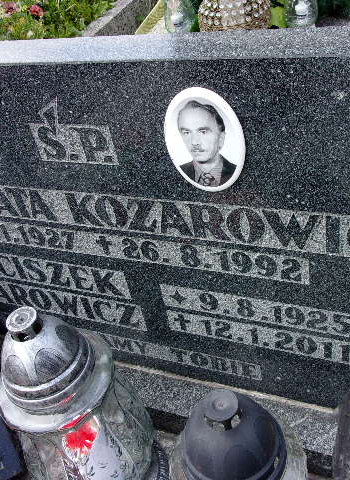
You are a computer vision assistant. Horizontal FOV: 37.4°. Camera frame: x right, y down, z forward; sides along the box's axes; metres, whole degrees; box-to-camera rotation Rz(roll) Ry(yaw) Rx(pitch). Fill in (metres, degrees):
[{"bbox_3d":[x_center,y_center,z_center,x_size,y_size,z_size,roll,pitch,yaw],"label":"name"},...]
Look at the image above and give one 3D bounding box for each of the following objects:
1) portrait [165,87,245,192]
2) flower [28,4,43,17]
[{"bbox_3d":[0.029,-0.098,0.536,0.088,0.120,0.011,7,39,22],"label":"portrait"},{"bbox_3d":[-0.633,-1.042,2.350,0.070,0.052,0.060,-19,41,-6],"label":"flower"}]

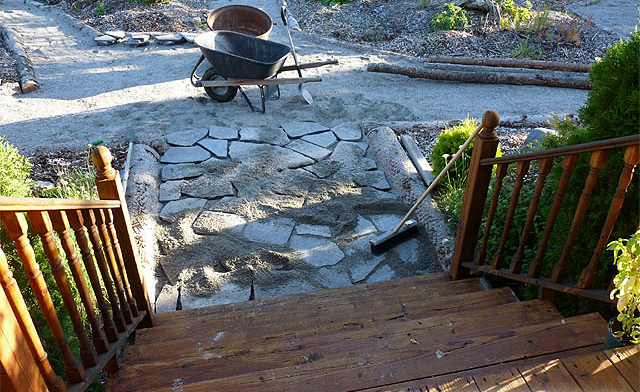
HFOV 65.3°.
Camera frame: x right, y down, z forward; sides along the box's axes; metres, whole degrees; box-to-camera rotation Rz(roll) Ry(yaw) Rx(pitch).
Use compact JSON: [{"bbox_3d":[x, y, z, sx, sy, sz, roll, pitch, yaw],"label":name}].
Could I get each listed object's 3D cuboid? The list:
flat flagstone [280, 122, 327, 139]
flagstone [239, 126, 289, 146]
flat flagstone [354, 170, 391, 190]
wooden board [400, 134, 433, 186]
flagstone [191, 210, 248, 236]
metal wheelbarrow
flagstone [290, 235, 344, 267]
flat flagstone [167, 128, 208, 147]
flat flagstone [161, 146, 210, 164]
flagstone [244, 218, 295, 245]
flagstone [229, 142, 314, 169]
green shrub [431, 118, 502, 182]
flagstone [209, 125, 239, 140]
[{"bbox_3d":[-0.163,-0.698,5.325,0.454,0.055,0.321,-14,35,-21],"label":"flat flagstone"},{"bbox_3d":[-0.566,-0.585,5.145,0.544,0.055,0.441,-1,33,-3],"label":"flagstone"},{"bbox_3d":[0.447,-0.124,4.436,0.325,0.050,0.281,-2,32,-4],"label":"flat flagstone"},{"bbox_3d":[0.942,-0.319,4.643,0.130,0.110,0.900,-4,32,-8],"label":"wooden board"},{"bbox_3d":[-0.769,0.243,3.845,0.385,0.055,0.285,7,33,11],"label":"flagstone"},{"bbox_3d":[-0.637,-1.335,5.539,1.520,0.720,0.640,7,32,11],"label":"metal wheelbarrow"},{"bbox_3d":[-0.038,0.426,3.566,0.429,0.055,0.288,10,34,15],"label":"flagstone"},{"bbox_3d":[-1.336,-0.574,5.033,0.409,0.050,0.306,-4,32,-8],"label":"flat flagstone"},{"bbox_3d":[-1.270,-0.379,4.813,0.450,0.055,0.327,-2,33,-3],"label":"flat flagstone"},{"bbox_3d":[-0.393,0.273,3.861,0.345,0.050,0.275,7,32,9],"label":"flagstone"},{"bbox_3d":[-0.495,-0.360,4.792,0.925,0.055,0.435,9,34,13],"label":"flagstone"},{"bbox_3d":[1.281,-0.415,4.363,0.580,0.580,0.580,1,32,0],"label":"green shrub"},{"bbox_3d":[-1.009,-0.634,5.216,0.326,0.055,0.310,-1,33,-1],"label":"flagstone"}]

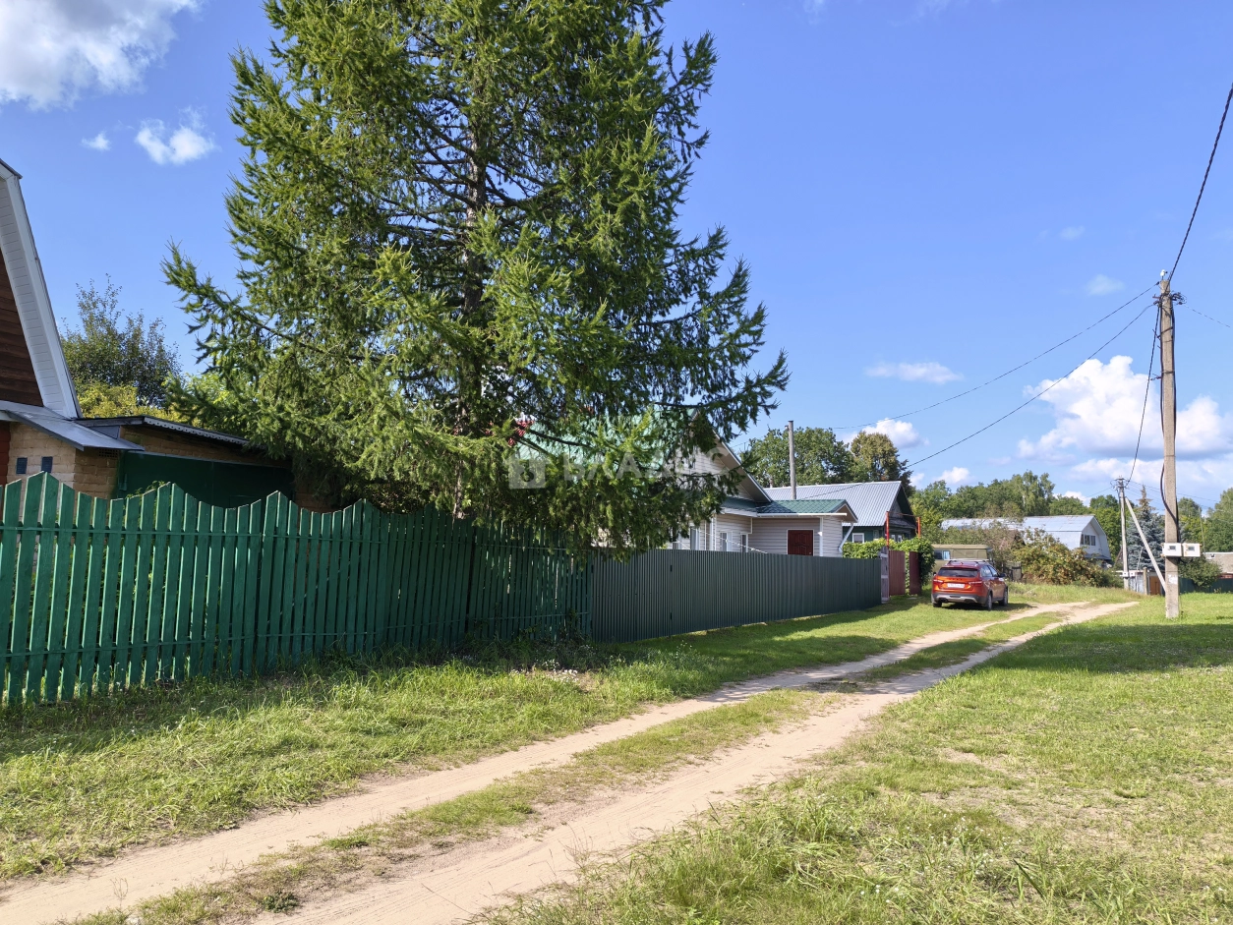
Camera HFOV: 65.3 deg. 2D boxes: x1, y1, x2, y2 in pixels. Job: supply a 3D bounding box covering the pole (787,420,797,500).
[{"bbox_3d":[7.231,1.837,39.351,0.270,7.200,0.240,-3,-7,31],"label":"pole"}]

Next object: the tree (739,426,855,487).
[{"bbox_3d":[14.390,3.171,76.605,8.800,12.400,8.500,-3,-7,31],"label":"tree"}]

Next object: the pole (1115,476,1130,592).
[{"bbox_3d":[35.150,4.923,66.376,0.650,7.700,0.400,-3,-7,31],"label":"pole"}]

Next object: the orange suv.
[{"bbox_3d":[11.600,3.955,31.450,1.820,1.540,4.420,-3,-7,31],"label":"orange suv"}]

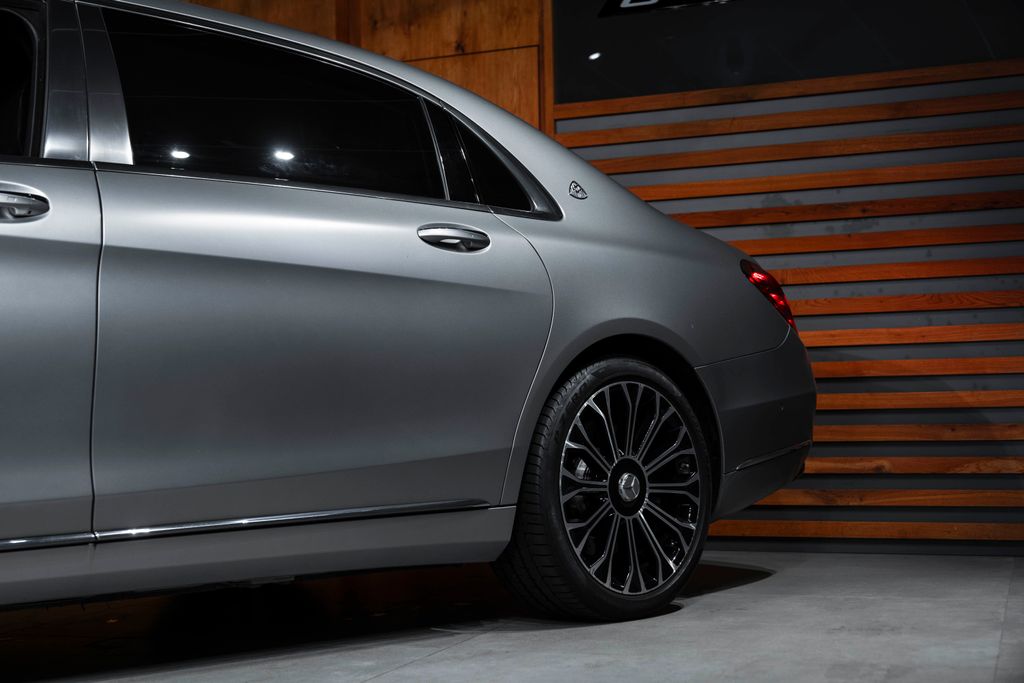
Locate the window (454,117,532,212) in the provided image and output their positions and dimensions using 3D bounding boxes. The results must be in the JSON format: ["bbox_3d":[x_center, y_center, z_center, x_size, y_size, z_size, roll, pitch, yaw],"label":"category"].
[{"bbox_3d":[-0.057,-0.450,3.771,0.192,0.261,0.040,2,-29,-48],"label":"window"}]

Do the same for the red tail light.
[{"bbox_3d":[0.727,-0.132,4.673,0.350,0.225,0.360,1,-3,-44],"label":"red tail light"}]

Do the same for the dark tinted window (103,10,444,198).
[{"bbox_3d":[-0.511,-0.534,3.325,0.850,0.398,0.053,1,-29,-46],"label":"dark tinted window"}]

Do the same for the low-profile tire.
[{"bbox_3d":[0.226,0.381,3.885,0.700,0.695,0.262,1,-6,-44],"label":"low-profile tire"}]

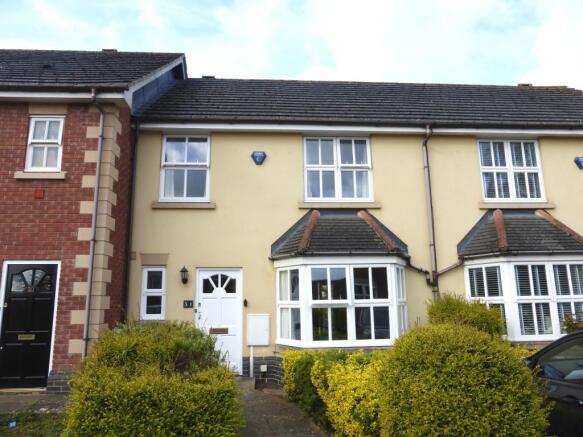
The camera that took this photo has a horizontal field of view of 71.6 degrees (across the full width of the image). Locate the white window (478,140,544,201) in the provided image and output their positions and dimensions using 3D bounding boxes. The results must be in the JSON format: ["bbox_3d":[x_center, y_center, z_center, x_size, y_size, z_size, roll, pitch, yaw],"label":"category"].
[{"bbox_3d":[4.971,-1.066,9.125,1.456,1.439,0.120,0,-11,-5],"label":"white window"}]

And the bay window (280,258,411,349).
[{"bbox_3d":[1.067,1.610,7.857,2.765,1.621,0.800,0,-11,-5],"label":"bay window"}]

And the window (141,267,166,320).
[{"bbox_3d":[-2.721,1.483,8.017,0.455,1.026,0.120,0,-11,-5],"label":"window"}]

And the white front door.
[{"bbox_3d":[-1.414,2.037,8.015,0.901,2.050,0.120,0,-11,-5],"label":"white front door"}]

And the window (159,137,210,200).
[{"bbox_3d":[-2.223,-1.053,8.545,1.015,1.439,0.120,0,-11,-5],"label":"window"}]

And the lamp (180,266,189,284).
[{"bbox_3d":[-2.098,1.122,7.942,0.172,0.356,0.220,0,-11,-5],"label":"lamp"}]

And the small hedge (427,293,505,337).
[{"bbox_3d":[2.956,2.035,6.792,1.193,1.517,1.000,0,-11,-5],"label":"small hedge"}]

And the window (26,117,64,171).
[{"bbox_3d":[-4.368,-1.317,7.196,0.594,1.040,0.122,0,-11,-5],"label":"window"}]

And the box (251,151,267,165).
[{"bbox_3d":[-0.683,-1.262,8.587,0.330,0.307,0.080,0,-11,-5],"label":"box"}]

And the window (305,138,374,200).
[{"bbox_3d":[1.026,-1.059,8.807,1.485,1.439,0.120,0,-11,-5],"label":"window"}]

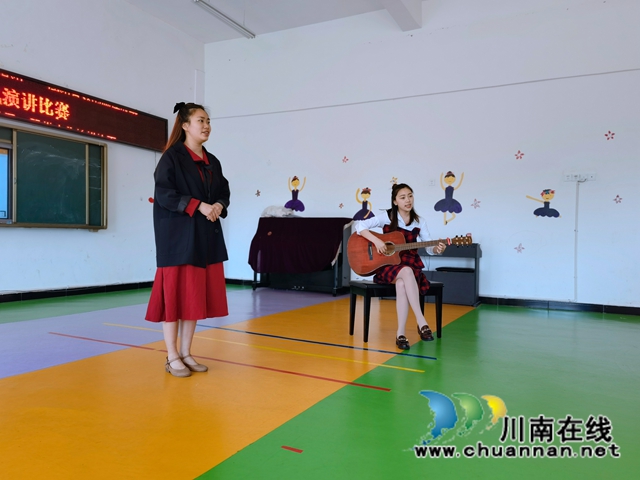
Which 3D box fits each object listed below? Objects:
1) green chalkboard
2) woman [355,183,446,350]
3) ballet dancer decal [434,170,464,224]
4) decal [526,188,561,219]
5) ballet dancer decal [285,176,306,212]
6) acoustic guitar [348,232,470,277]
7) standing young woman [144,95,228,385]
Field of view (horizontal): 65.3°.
[{"bbox_3d":[-3.310,-0.736,6.409,0.080,1.122,1.247,1,0,27],"label":"green chalkboard"},{"bbox_3d":[0.672,0.170,4.126,0.656,1.323,0.599,1,0,-20],"label":"woman"},{"bbox_3d":[1.824,-0.589,7.043,0.421,0.769,0.020,1,0,27],"label":"ballet dancer decal"},{"bbox_3d":[2.902,-0.471,6.482,0.422,0.383,0.020,1,0,27],"label":"decal"},{"bbox_3d":[-0.405,-0.748,8.204,0.418,0.608,0.020,1,0,27],"label":"ballet dancer decal"},{"bbox_3d":[0.732,0.073,4.060,1.020,0.390,0.120,-8,-13,1],"label":"acoustic guitar"},{"bbox_3d":[-0.801,-0.012,3.082,0.370,1.631,0.460,1,0,43],"label":"standing young woman"}]

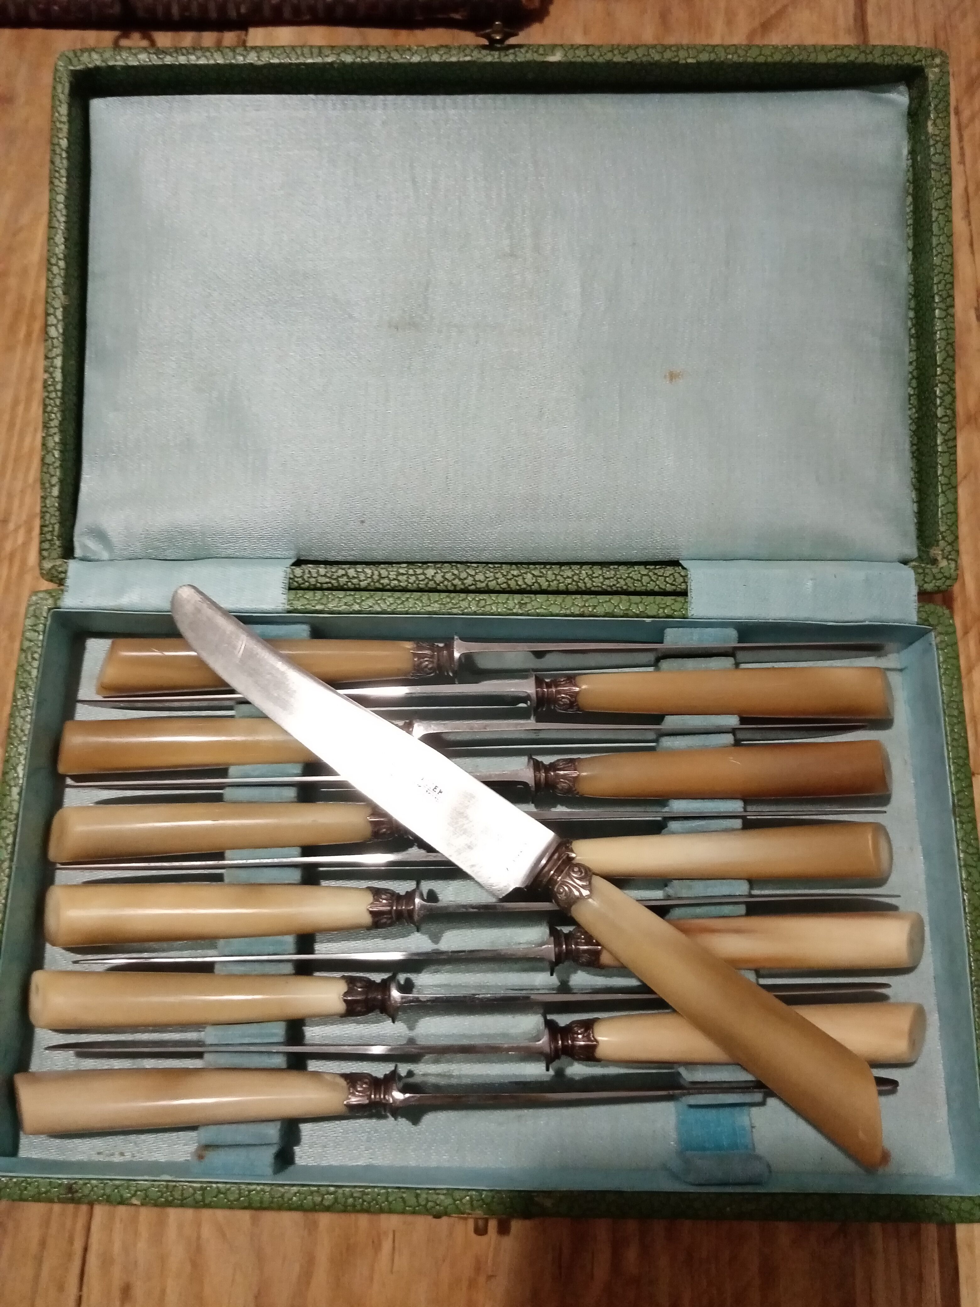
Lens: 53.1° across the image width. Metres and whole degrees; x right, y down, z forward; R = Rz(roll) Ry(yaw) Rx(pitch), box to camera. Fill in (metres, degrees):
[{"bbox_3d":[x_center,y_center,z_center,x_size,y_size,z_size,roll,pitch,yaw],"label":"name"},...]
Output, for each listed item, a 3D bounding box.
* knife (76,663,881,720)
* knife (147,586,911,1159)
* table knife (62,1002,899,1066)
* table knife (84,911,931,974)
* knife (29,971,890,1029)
[{"bbox_3d":[0.000,0.013,0.279,0.226,0.022,0.014,-1,74,0],"label":"knife"},{"bbox_3d":[0.004,0.049,0.251,0.227,0.014,0.022,35,78,10],"label":"knife"},{"bbox_3d":[0.000,0.100,0.254,0.225,0.022,0.014,-1,74,0],"label":"table knife"},{"bbox_3d":[0.003,0.079,0.260,0.223,0.022,0.014,-1,74,0],"label":"table knife"},{"bbox_3d":[-0.009,0.089,0.258,0.224,0.022,0.014,-1,74,0],"label":"knife"}]

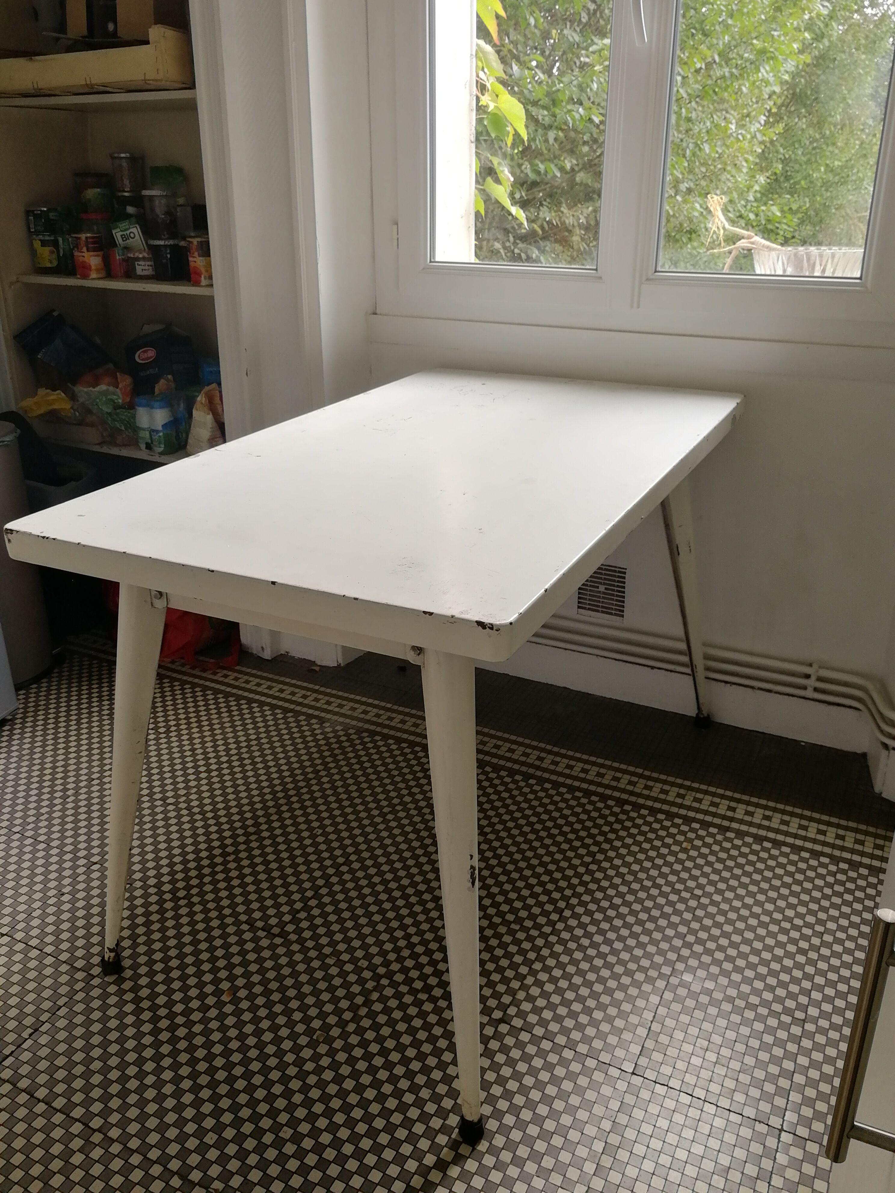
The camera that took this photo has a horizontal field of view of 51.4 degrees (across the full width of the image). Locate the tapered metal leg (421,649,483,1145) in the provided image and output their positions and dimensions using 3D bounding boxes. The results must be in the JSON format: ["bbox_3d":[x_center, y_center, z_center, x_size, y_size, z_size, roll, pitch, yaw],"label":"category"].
[{"bbox_3d":[0.018,0.385,1.180,0.066,0.700,0.066,4,13,28],"label":"tapered metal leg"}]

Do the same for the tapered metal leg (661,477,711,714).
[{"bbox_3d":[0.535,0.006,2.049,0.066,0.700,0.066,3,32,28],"label":"tapered metal leg"}]

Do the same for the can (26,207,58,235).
[{"bbox_3d":[-1.094,-1.016,2.516,0.079,0.066,0.079,0,23,0],"label":"can"}]

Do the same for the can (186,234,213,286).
[{"bbox_3d":[-0.596,-0.819,2.280,0.074,0.106,0.074,0,23,0],"label":"can"}]

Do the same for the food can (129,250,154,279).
[{"bbox_3d":[-0.797,-0.869,2.442,0.071,0.065,0.071,11,26,25],"label":"food can"}]

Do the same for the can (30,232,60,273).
[{"bbox_3d":[-1.099,-0.939,2.550,0.073,0.100,0.073,0,23,0],"label":"can"}]

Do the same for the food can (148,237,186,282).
[{"bbox_3d":[-0.714,-0.861,2.381,0.082,0.096,0.082,0,23,0],"label":"food can"}]

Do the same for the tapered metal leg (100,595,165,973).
[{"bbox_3d":[-0.489,0.284,1.418,0.066,0.700,0.066,18,19,21],"label":"tapered metal leg"}]

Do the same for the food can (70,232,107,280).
[{"bbox_3d":[-0.947,-0.898,2.459,0.074,0.106,0.074,0,23,0],"label":"food can"}]

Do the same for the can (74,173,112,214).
[{"bbox_3d":[-0.942,-1.074,2.480,0.086,0.102,0.086,0,23,0],"label":"can"}]

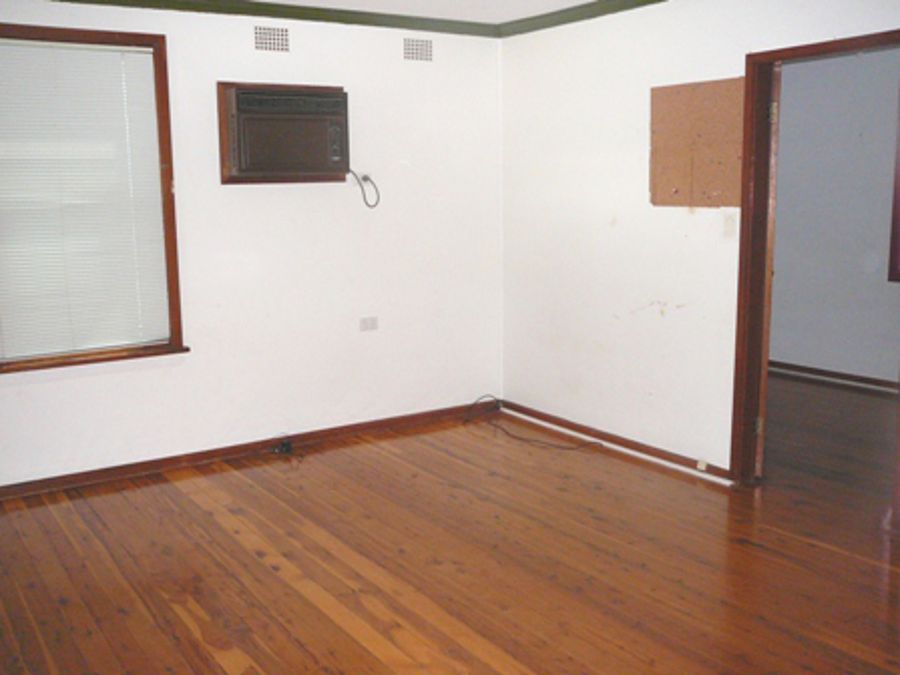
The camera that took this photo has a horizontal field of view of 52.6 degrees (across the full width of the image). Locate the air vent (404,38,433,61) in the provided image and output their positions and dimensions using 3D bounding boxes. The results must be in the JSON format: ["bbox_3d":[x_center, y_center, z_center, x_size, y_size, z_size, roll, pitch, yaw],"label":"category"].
[{"bbox_3d":[-0.189,-1.744,5.521,0.213,0.130,0.020,-7,12,-32],"label":"air vent"}]

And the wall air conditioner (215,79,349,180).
[{"bbox_3d":[-0.895,-1.133,5.062,0.750,0.542,0.160,-7,12,-32],"label":"wall air conditioner"}]

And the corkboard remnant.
[{"bbox_3d":[1.230,-0.968,4.595,0.012,0.615,0.608,-7,12,-32],"label":"corkboard remnant"}]

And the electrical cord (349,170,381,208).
[{"bbox_3d":[-0.517,-0.877,5.390,0.225,0.225,0.100,-7,12,-32],"label":"electrical cord"}]

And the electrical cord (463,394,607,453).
[{"bbox_3d":[0.475,0.519,5.665,0.400,0.140,1.080,-7,12,-32],"label":"electrical cord"}]

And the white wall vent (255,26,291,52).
[{"bbox_3d":[-0.976,-1.643,5.018,0.207,0.134,0.020,-7,12,-32],"label":"white wall vent"}]

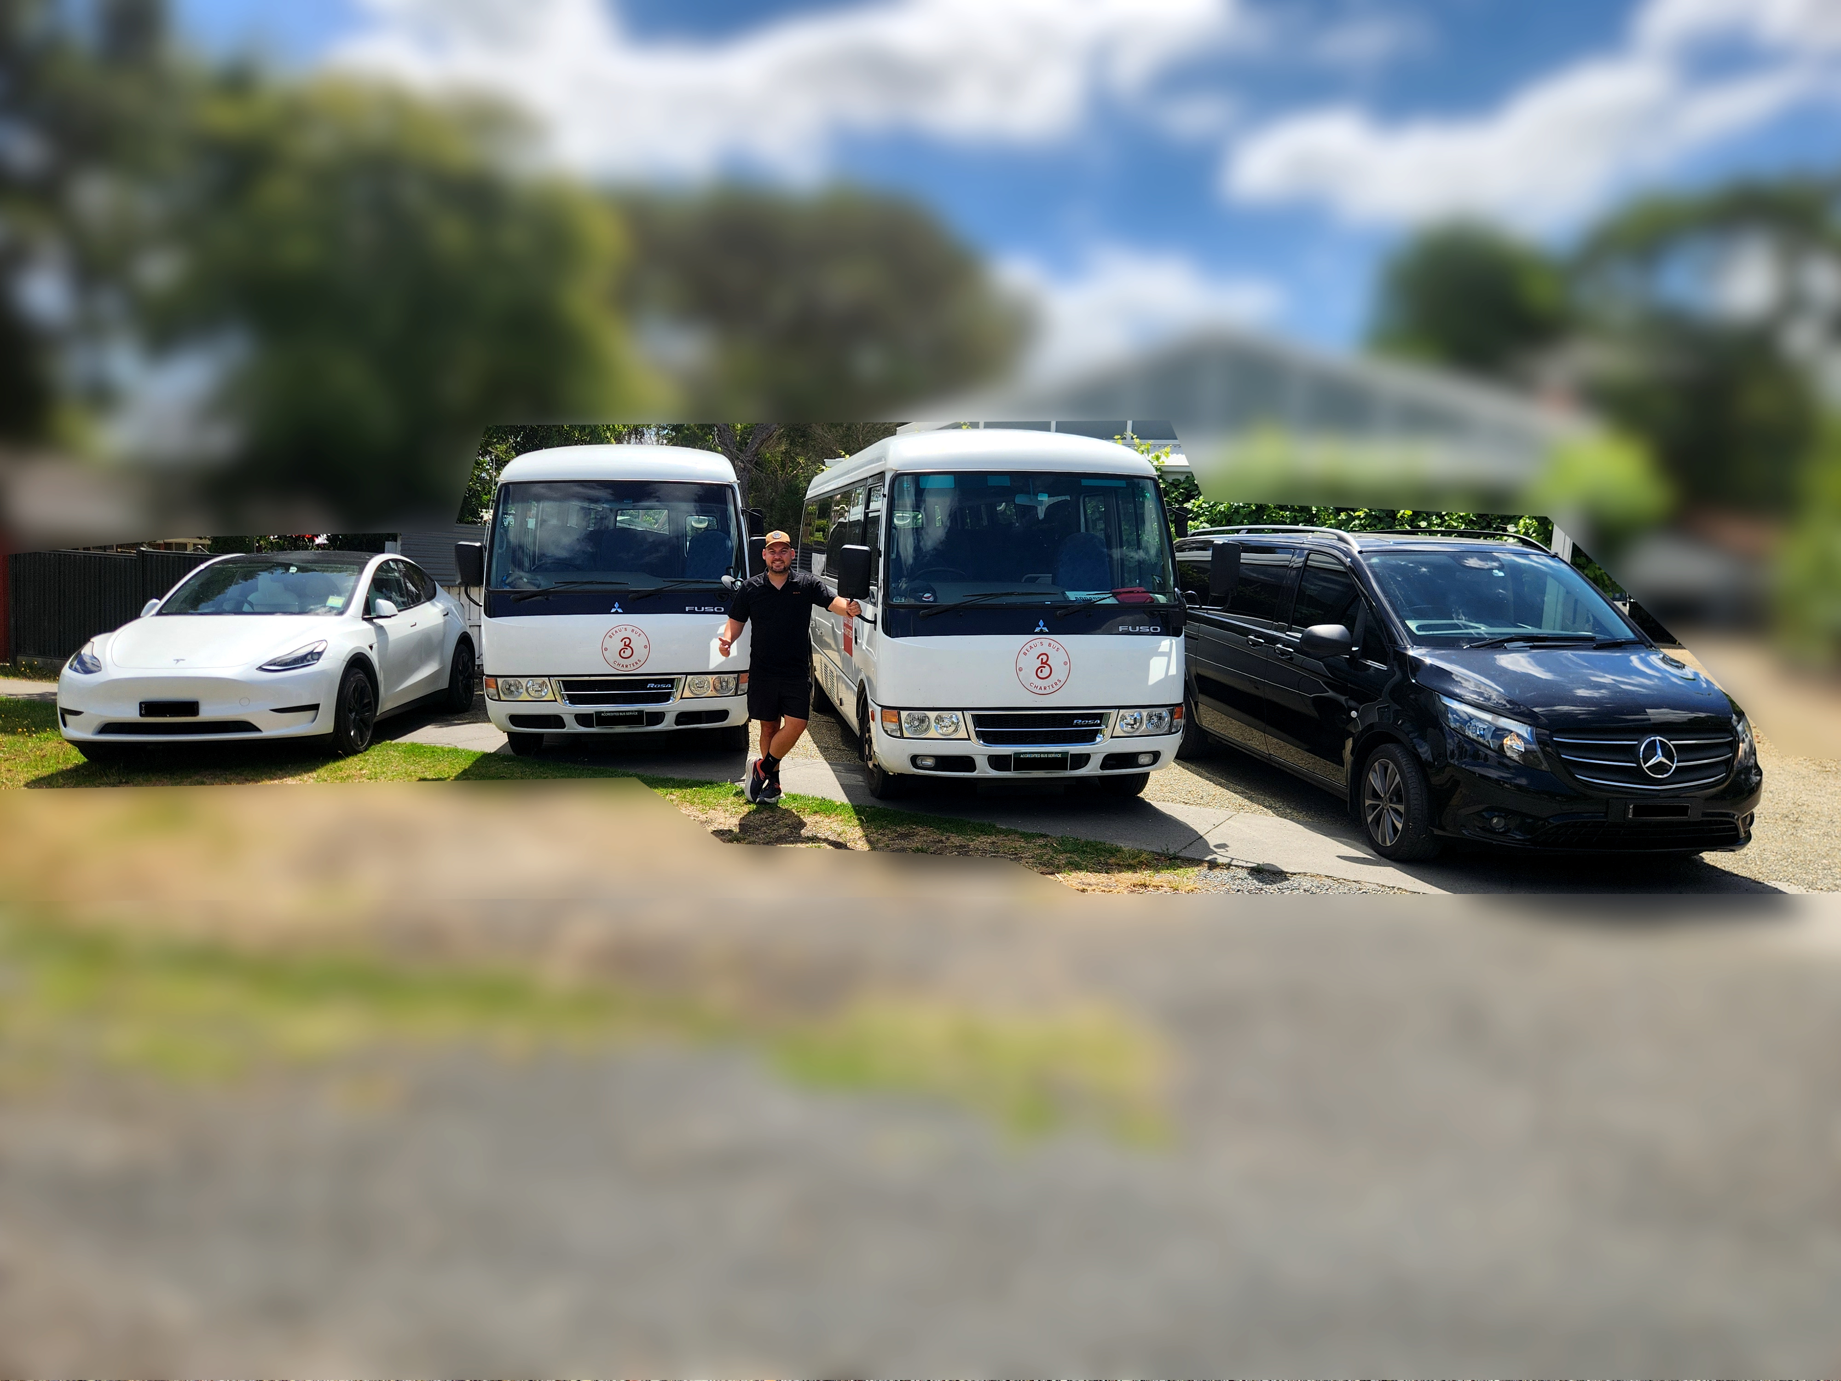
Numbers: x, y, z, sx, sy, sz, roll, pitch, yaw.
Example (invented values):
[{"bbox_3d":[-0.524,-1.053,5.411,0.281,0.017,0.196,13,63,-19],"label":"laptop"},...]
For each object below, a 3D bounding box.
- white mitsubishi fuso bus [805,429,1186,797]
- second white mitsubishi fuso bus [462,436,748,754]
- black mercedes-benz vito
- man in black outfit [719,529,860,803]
[{"bbox_3d":[0.138,-0.887,11.296,2.050,2.650,7.700,0,7,-10],"label":"white mitsubishi fuso bus"},{"bbox_3d":[-2.938,-1.124,12.998,2.050,2.650,7.700,0,7,-10],"label":"second white mitsubishi fuso bus"},{"bbox_3d":[3.332,-0.180,8.557,1.980,1.910,5.140,0,7,-8],"label":"black mercedes-benz vito"},{"bbox_3d":[-0.881,-0.171,8.237,0.980,1.801,0.450,0,7,-4],"label":"man in black outfit"}]

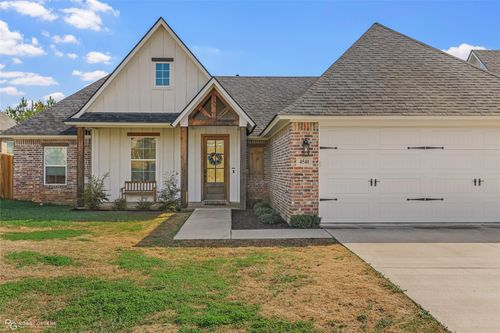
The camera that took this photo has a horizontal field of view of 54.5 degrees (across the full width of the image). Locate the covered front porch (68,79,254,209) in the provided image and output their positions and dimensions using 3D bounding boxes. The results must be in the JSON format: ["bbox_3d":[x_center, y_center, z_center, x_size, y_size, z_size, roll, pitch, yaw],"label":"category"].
[{"bbox_3d":[-3.020,-0.745,17.450,6.300,4.370,2.500,0,0,-2],"label":"covered front porch"}]

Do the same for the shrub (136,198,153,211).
[{"bbox_3d":[-3.540,1.270,16.300,0.540,0.420,0.520,0,0,-2],"label":"shrub"}]

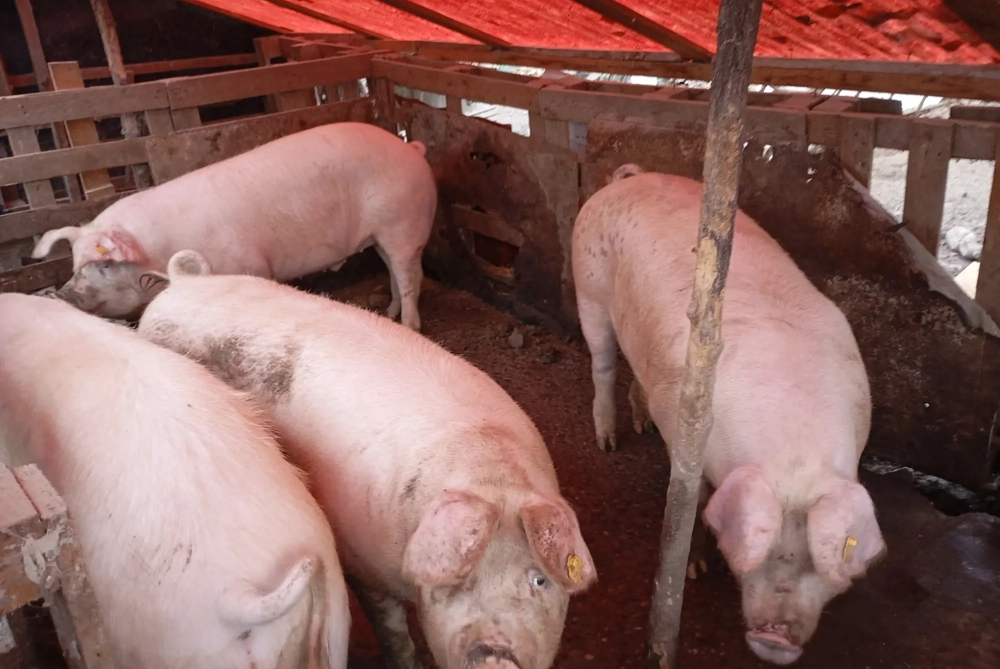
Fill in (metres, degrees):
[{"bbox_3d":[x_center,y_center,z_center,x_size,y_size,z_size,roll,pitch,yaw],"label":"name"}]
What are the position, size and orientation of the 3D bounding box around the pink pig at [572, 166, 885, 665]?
[{"bbox_3d":[0.461,0.135,1.940,0.440,0.810,1.360,-2,24,-5],"label":"pink pig"}]

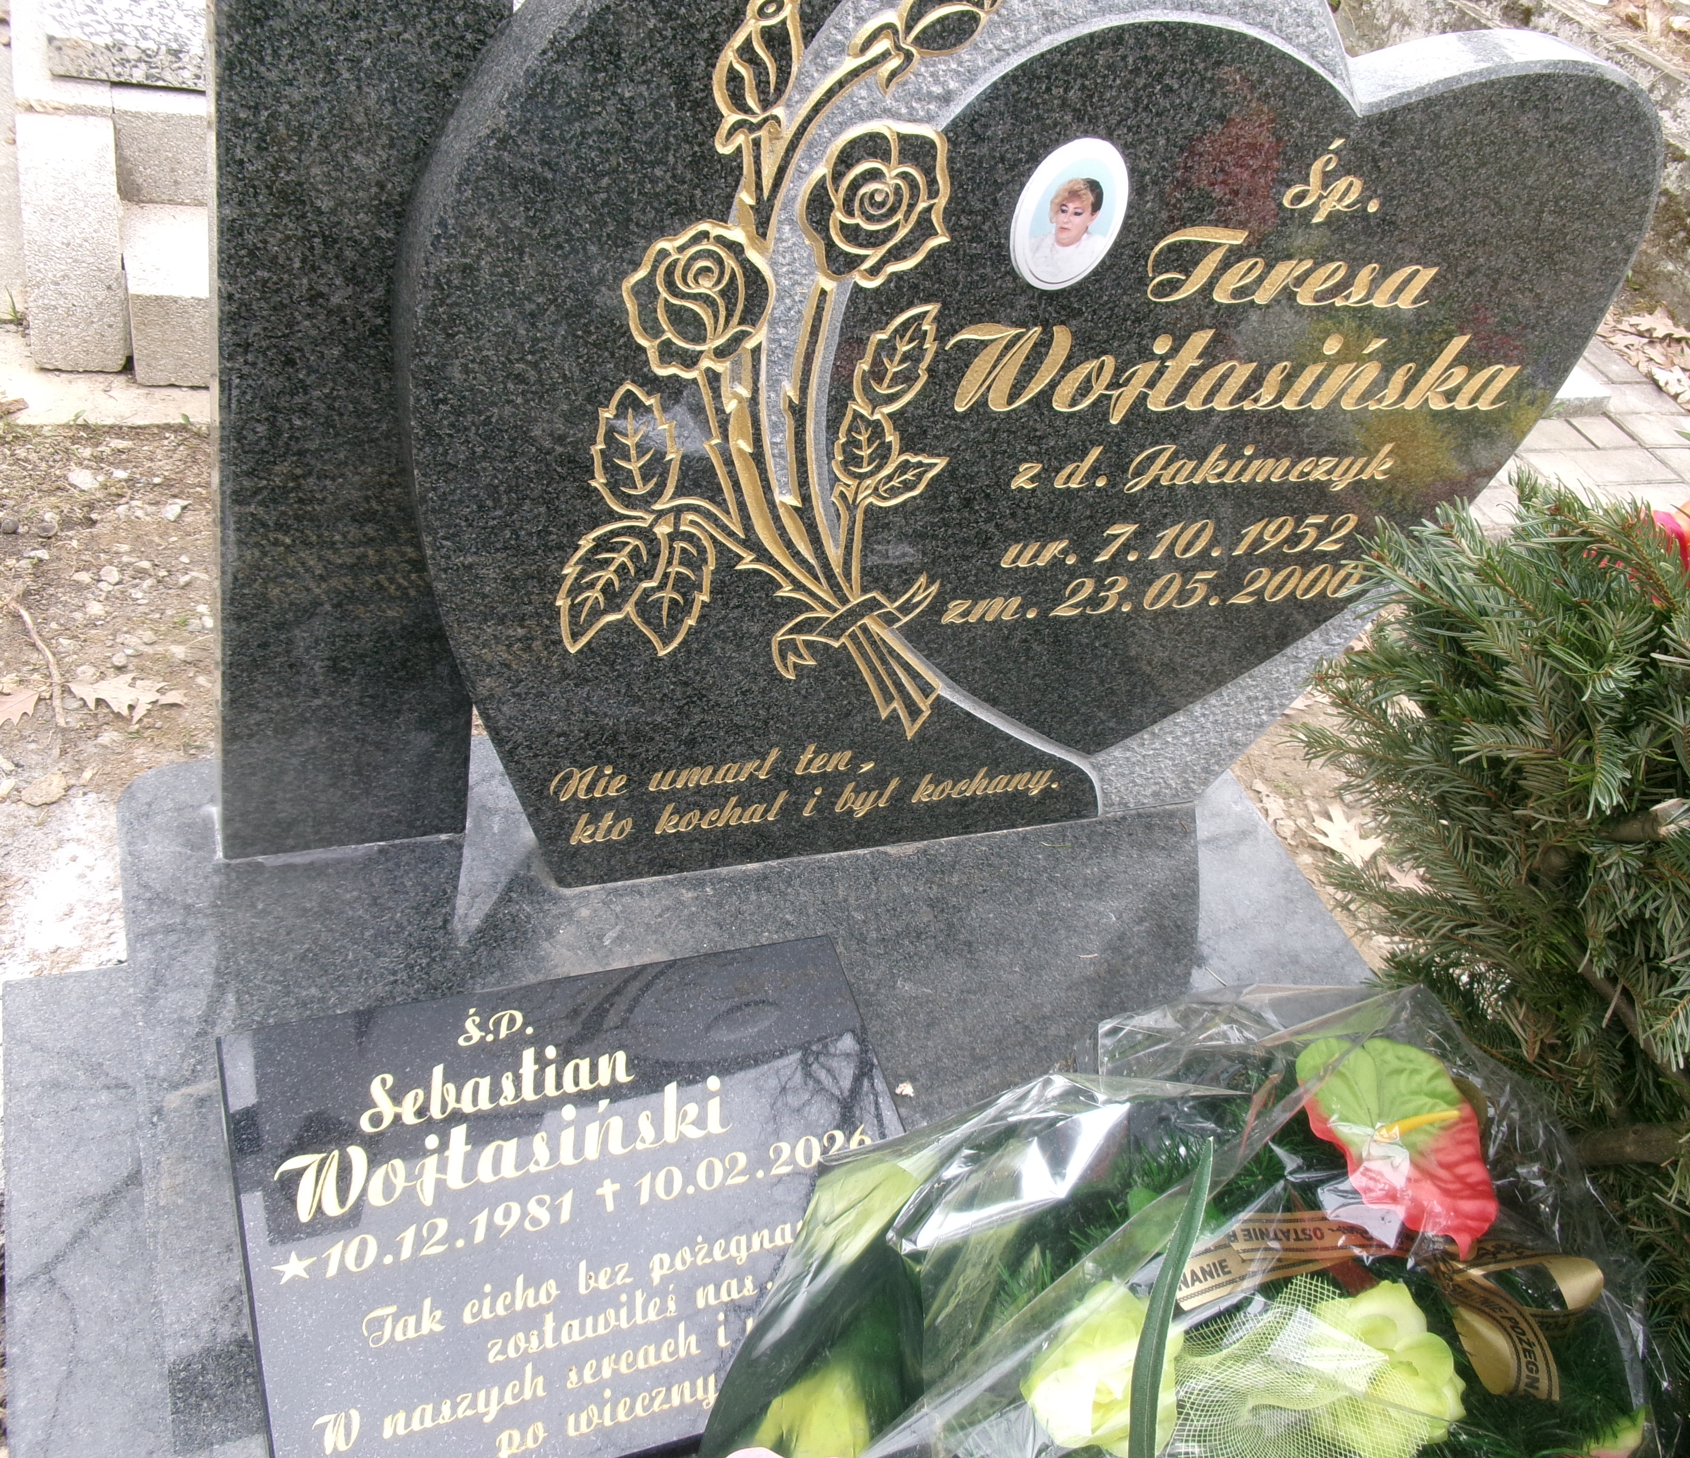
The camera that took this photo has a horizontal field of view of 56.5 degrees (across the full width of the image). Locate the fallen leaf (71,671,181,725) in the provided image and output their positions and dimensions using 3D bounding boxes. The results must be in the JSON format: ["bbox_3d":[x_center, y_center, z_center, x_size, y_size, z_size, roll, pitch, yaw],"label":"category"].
[{"bbox_3d":[-0.708,-0.032,1.542,0.108,0.020,0.070,9,41,-7],"label":"fallen leaf"}]

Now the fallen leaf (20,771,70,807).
[{"bbox_3d":[-0.720,0.055,1.420,0.033,0.009,0.042,35,45,22],"label":"fallen leaf"}]

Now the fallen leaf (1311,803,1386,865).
[{"bbox_3d":[0.575,0.125,1.789,0.094,0.018,0.111,6,42,-11],"label":"fallen leaf"}]

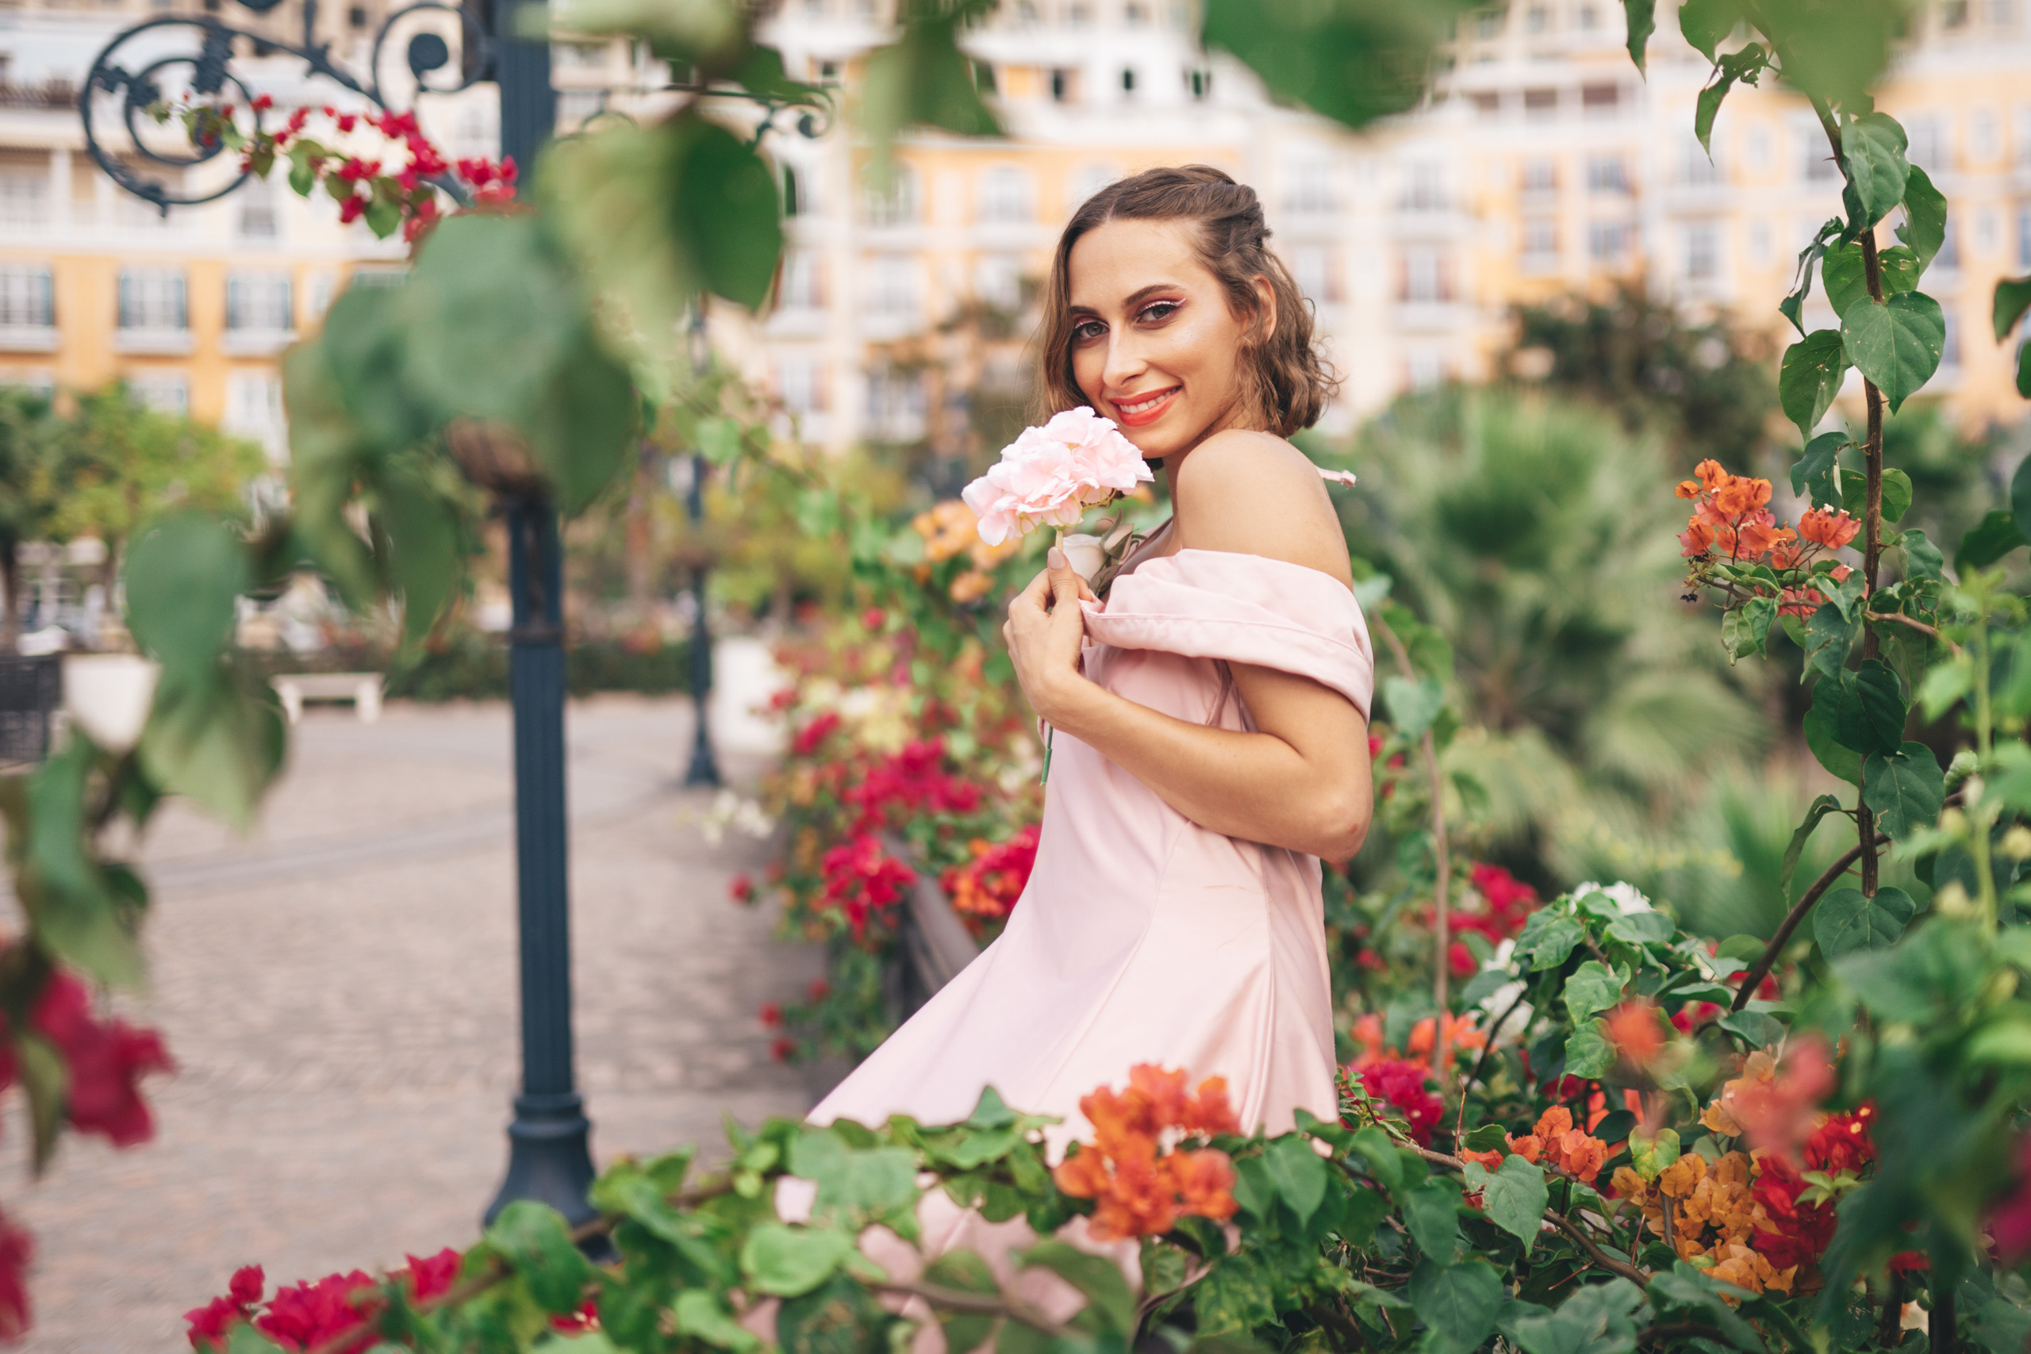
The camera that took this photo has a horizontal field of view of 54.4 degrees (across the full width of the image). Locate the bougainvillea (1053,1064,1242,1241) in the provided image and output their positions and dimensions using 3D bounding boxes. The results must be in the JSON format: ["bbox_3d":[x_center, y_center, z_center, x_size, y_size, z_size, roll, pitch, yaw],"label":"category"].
[{"bbox_3d":[0.075,0.272,1.130,0.105,0.100,0.090,-1,2,0],"label":"bougainvillea"}]

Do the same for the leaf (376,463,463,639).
[{"bbox_3d":[-0.260,-0.054,0.860,0.040,0.078,0.025,-2,2,-37],"label":"leaf"}]

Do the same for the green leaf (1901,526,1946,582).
[{"bbox_3d":[0.722,-0.098,1.570,0.034,0.046,0.025,-2,-18,-13],"label":"green leaf"}]

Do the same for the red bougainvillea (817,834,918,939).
[{"bbox_3d":[-0.225,0.319,3.000,0.155,0.160,0.140,-1,2,-4],"label":"red bougainvillea"}]

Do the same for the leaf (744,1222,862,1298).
[{"bbox_3d":[-0.121,0.334,1.130,0.068,0.048,0.020,4,-37,-1],"label":"leaf"}]

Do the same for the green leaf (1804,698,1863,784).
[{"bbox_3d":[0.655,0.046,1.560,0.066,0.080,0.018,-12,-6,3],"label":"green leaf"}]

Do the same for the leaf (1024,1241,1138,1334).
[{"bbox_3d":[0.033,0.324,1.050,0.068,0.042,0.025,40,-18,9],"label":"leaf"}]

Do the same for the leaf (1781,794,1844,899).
[{"bbox_3d":[0.626,0.134,1.550,0.026,0.086,0.042,25,0,-11],"label":"leaf"}]

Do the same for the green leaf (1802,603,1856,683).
[{"bbox_3d":[0.626,-0.026,1.520,0.045,0.062,0.025,0,2,22],"label":"green leaf"}]

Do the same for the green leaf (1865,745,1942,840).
[{"bbox_3d":[0.683,0.090,1.520,0.062,0.076,0.022,0,2,24],"label":"green leaf"}]

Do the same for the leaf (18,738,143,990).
[{"bbox_3d":[-0.349,0.069,0.740,0.036,0.093,0.028,-13,-6,-20],"label":"leaf"}]

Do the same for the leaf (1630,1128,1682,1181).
[{"bbox_3d":[0.467,0.349,1.440,0.040,0.040,0.011,-1,-6,6],"label":"leaf"}]

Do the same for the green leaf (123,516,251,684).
[{"bbox_3d":[-0.370,-0.036,0.880,0.054,0.075,0.022,-1,2,-23],"label":"green leaf"}]

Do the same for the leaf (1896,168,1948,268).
[{"bbox_3d":[0.692,-0.351,1.510,0.043,0.080,0.030,-1,3,-17],"label":"leaf"}]

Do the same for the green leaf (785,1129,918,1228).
[{"bbox_3d":[-0.095,0.293,1.150,0.074,0.060,0.019,-3,-21,-7],"label":"green leaf"}]

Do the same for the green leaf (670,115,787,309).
[{"bbox_3d":[-0.121,-0.196,0.830,0.050,0.080,0.022,-1,2,-8],"label":"green leaf"}]

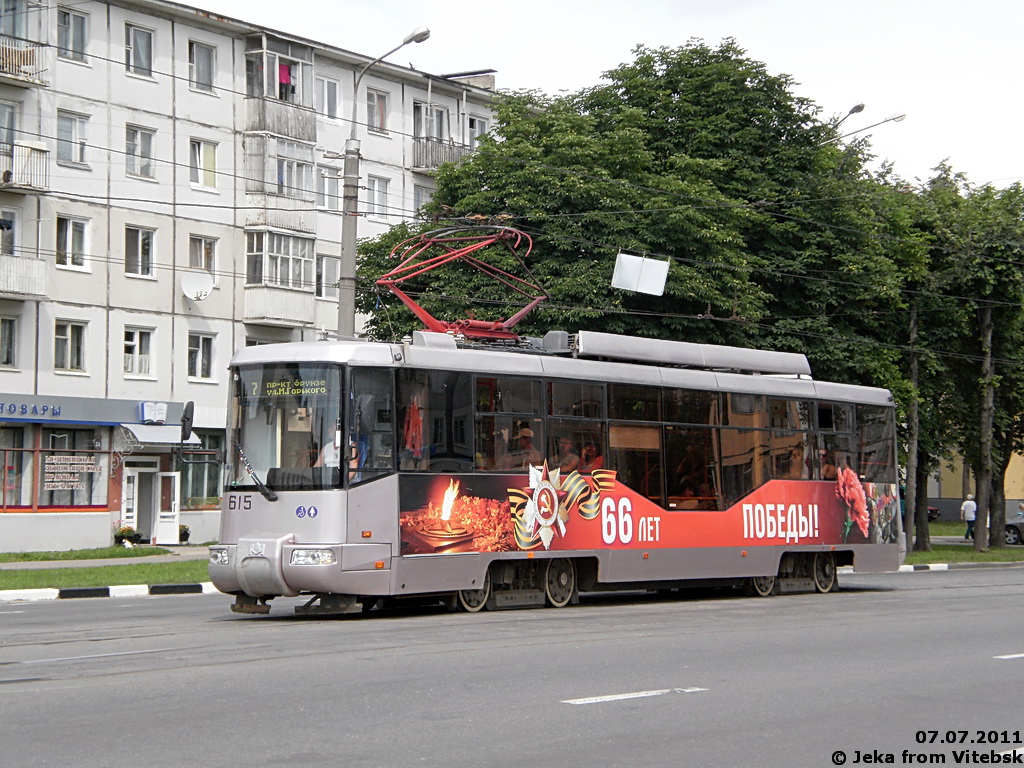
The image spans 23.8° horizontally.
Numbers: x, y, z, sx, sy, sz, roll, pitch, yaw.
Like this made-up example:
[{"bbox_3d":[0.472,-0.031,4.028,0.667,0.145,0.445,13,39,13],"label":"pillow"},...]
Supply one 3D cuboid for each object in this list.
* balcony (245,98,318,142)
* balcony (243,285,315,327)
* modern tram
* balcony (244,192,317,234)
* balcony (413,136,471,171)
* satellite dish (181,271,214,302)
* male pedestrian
[{"bbox_3d":[-6.634,-7.538,69.895,0.820,1.080,2.400,-2,-3,32],"label":"balcony"},{"bbox_3d":[-6.646,-2.156,69.599,0.820,1.100,2.280,-2,-3,32],"label":"balcony"},{"bbox_3d":[1.437,1.331,35.795,2.500,3.750,15.200,-2,-4,36],"label":"modern tram"},{"bbox_3d":[-6.627,-4.821,69.767,0.820,1.100,2.310,-2,-3,32],"label":"balcony"},{"bbox_3d":[-2.205,-7.112,76.937,0.820,1.160,2.320,-2,-3,32],"label":"balcony"},{"bbox_3d":[-8.581,-2.674,66.182,0.880,0.880,0.400,1,-3,-21],"label":"satellite dish"},{"bbox_3d":[17.608,5.134,93.500,0.520,1.740,0.420,-1,-3,26],"label":"male pedestrian"}]

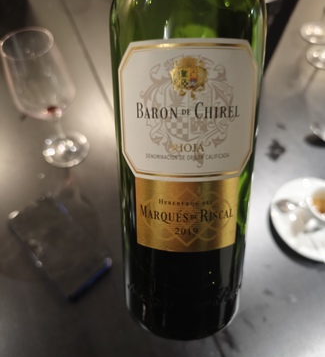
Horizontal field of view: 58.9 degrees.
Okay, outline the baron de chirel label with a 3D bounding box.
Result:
[{"bbox_3d":[0.012,-0.012,0.140,0.067,0.099,0.018,0,18,2],"label":"baron de chirel label"}]

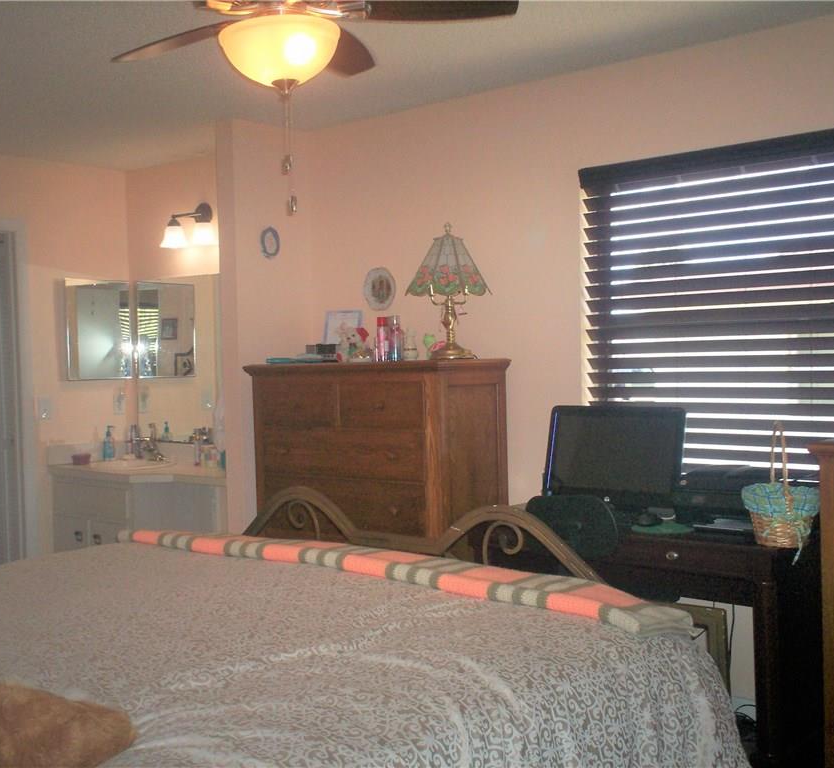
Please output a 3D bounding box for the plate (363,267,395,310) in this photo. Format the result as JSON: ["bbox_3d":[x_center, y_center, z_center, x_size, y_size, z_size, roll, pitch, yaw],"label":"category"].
[{"bbox_3d":[-0.169,-0.438,4.918,0.197,0.205,0.024,0,2,41],"label":"plate"}]

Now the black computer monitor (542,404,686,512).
[{"bbox_3d":[0.720,0.259,3.873,0.540,0.360,0.080,0,-17,41],"label":"black computer monitor"}]

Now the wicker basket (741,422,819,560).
[{"bbox_3d":[1.067,0.284,3.127,0.225,0.366,0.225,-1,2,5],"label":"wicker basket"}]

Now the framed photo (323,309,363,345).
[{"bbox_3d":[-0.340,-0.223,4.886,0.205,0.250,0.030,-1,-12,32],"label":"framed photo"}]

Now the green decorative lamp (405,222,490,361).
[{"bbox_3d":[0.133,-0.375,4.369,0.345,0.572,0.345,0,2,41],"label":"green decorative lamp"}]

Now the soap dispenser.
[{"bbox_3d":[-1.716,0.330,5.939,0.058,0.192,0.060,-2,2,0],"label":"soap dispenser"}]

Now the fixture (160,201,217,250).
[{"bbox_3d":[-1.199,-0.853,5.658,0.410,0.240,0.185,0,2,41],"label":"fixture"}]

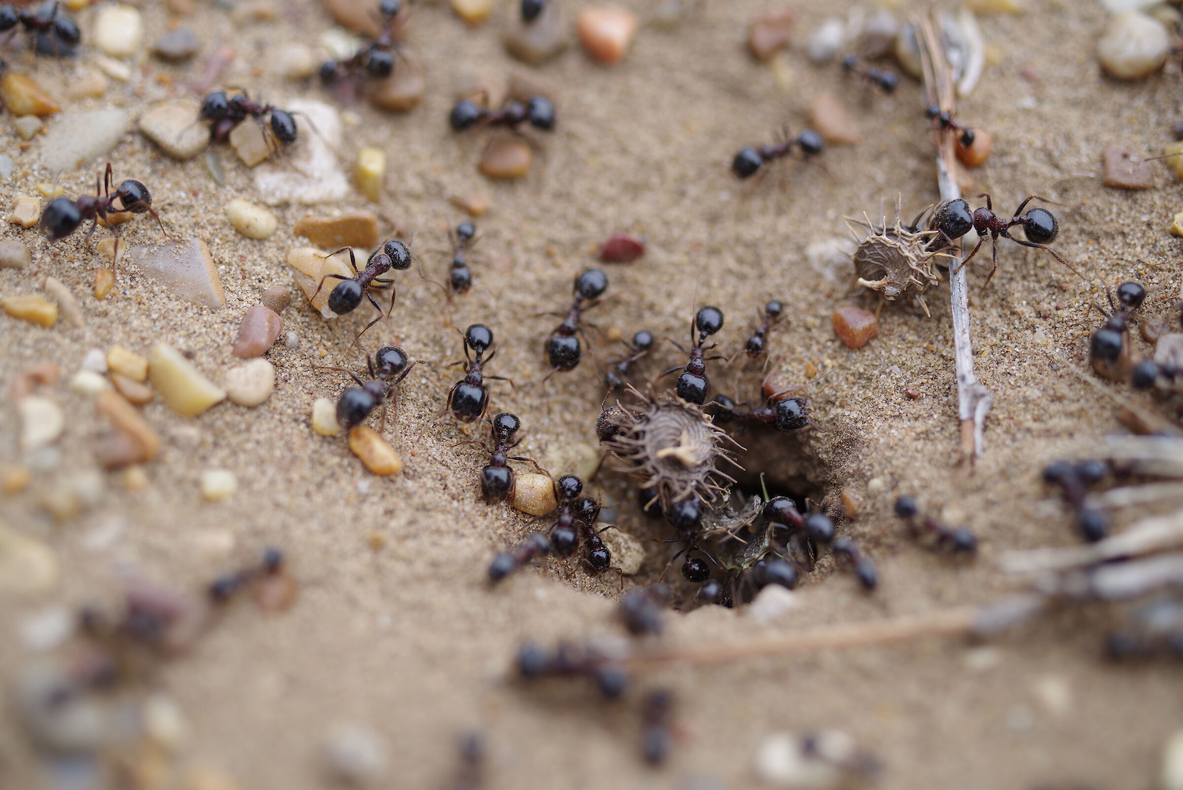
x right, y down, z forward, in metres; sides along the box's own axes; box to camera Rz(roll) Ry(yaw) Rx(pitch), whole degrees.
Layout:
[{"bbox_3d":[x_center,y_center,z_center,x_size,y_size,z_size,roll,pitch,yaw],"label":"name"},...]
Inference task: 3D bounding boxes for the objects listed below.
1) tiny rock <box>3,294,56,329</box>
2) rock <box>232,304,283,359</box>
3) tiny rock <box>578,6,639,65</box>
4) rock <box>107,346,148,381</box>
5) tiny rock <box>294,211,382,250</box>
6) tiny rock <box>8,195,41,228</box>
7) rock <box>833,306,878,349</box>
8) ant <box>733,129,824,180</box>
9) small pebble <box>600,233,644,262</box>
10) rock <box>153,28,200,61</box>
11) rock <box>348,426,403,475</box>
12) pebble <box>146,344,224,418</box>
[{"bbox_3d":[-0.042,-0.006,0.122,0.004,0.002,0.002,19,51,16],"label":"tiny rock"},{"bbox_3d":[-0.026,-0.005,0.126,0.003,0.002,0.004,25,53,21],"label":"rock"},{"bbox_3d":[0.002,-0.033,0.151,0.005,0.004,0.005,0,43,0],"label":"tiny rock"},{"bbox_3d":[-0.037,-0.002,0.131,0.003,0.002,0.002,20,51,17],"label":"rock"},{"bbox_3d":[-0.020,-0.013,0.132,0.007,0.002,0.002,0,48,0],"label":"tiny rock"},{"bbox_3d":[-0.045,-0.014,0.130,0.002,0.002,0.003,-10,44,-11],"label":"tiny rock"},{"bbox_3d":[0.023,-0.006,0.145,0.004,0.002,0.003,0,48,0],"label":"rock"},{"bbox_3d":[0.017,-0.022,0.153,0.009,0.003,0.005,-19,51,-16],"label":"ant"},{"bbox_3d":[0.002,-0.012,0.135,0.004,0.002,0.003,0,47,0],"label":"small pebble"},{"bbox_3d":[-0.037,-0.032,0.148,0.004,0.003,0.003,0,43,0],"label":"rock"},{"bbox_3d":[-0.016,0.004,0.123,0.003,0.002,0.005,-28,52,-25],"label":"rock"},{"bbox_3d":[-0.027,-0.001,0.112,0.003,0.003,0.006,-35,56,-28],"label":"pebble"}]

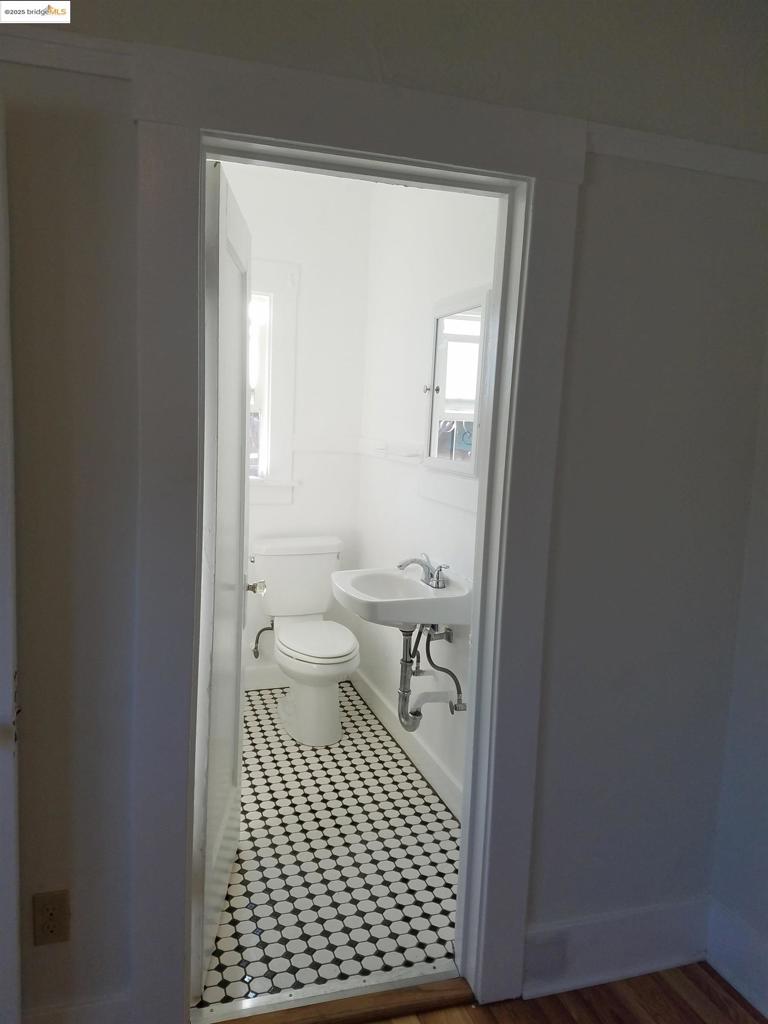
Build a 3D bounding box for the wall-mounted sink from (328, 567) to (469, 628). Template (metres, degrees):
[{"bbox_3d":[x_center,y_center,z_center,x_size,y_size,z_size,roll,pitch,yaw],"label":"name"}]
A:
[{"bbox_3d":[0.038,0.315,2.825,0.393,0.180,0.480,-1,8,-19],"label":"wall-mounted sink"}]

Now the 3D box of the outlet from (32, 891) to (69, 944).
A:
[{"bbox_3d":[-0.674,0.823,1.558,0.071,0.115,0.008,0,8,-18],"label":"outlet"}]

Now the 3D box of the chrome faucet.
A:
[{"bbox_3d":[0.130,0.215,2.809,0.175,0.100,0.180,-1,8,-19],"label":"chrome faucet"}]

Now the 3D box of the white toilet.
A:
[{"bbox_3d":[-0.358,0.576,3.528,0.440,0.792,0.750,-1,8,-19],"label":"white toilet"}]

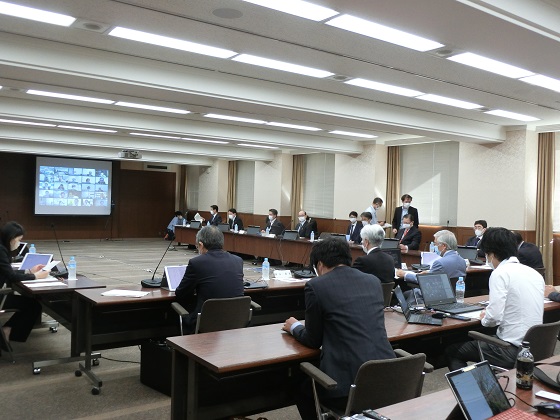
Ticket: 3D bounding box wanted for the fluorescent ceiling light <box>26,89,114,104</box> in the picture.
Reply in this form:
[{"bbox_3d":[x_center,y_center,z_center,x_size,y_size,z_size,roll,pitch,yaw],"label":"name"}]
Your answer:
[{"bbox_3d":[-3.116,-1.715,8.271,1.260,0.070,0.260,1,1,-36],"label":"fluorescent ceiling light"}]

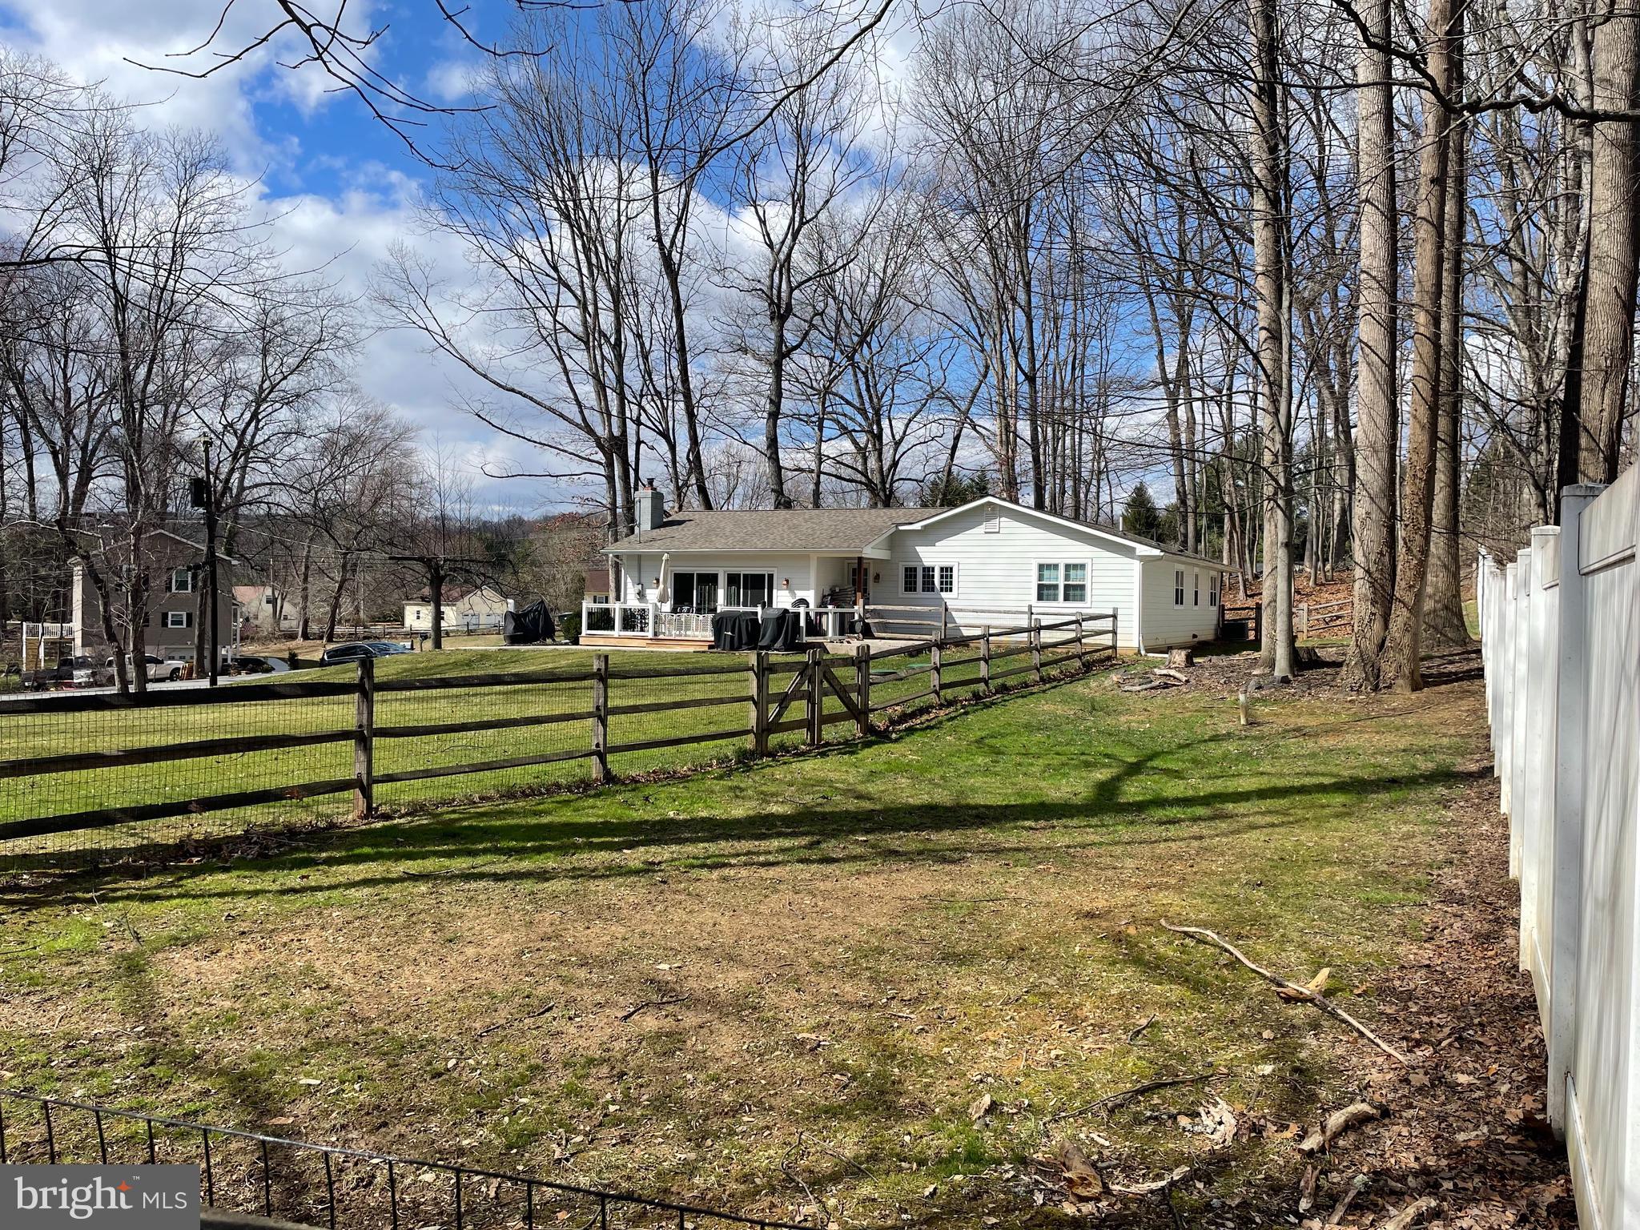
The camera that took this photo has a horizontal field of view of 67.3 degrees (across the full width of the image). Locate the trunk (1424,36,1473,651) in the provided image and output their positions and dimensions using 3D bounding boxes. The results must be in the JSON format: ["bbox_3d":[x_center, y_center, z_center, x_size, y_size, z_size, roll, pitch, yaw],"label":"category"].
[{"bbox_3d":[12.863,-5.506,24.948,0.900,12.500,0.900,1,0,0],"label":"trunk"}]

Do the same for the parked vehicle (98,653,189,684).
[{"bbox_3d":[-41.151,3.254,75.000,5.100,1.800,1.950,1,1,-19],"label":"parked vehicle"}]

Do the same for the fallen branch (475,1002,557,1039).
[{"bbox_3d":[-1.116,1.482,4.551,0.030,0.022,0.433,1,1,28],"label":"fallen branch"}]

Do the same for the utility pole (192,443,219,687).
[{"bbox_3d":[-28.310,-2.256,57.000,0.600,11.319,0.900,1,0,0],"label":"utility pole"}]

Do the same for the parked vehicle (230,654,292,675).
[{"bbox_3d":[-35.414,3.224,78.000,4.600,1.550,1.850,1,0,2],"label":"parked vehicle"}]

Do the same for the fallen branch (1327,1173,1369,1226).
[{"bbox_3d":[1.334,1.460,3.109,0.040,0.035,0.301,1,1,37],"label":"fallen branch"}]

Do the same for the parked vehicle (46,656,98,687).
[{"bbox_3d":[-41.950,3.121,69.000,1.950,1.800,5.100,1,1,34],"label":"parked vehicle"}]

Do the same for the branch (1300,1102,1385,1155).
[{"bbox_3d":[1.489,1.437,3.486,0.403,0.060,0.075,1,1,-34],"label":"branch"}]

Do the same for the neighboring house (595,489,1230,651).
[{"bbox_3d":[4.053,-1.401,41.595,16.500,4.750,15.000,1,1,27],"label":"neighboring house"}]

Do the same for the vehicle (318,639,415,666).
[{"bbox_3d":[-20.959,2.050,57.000,4.700,1.600,1.850,1,1,21],"label":"vehicle"}]

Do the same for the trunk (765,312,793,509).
[{"bbox_3d":[-1.825,-6.182,54.000,1.000,14.202,0.900,1,0,0],"label":"trunk"}]

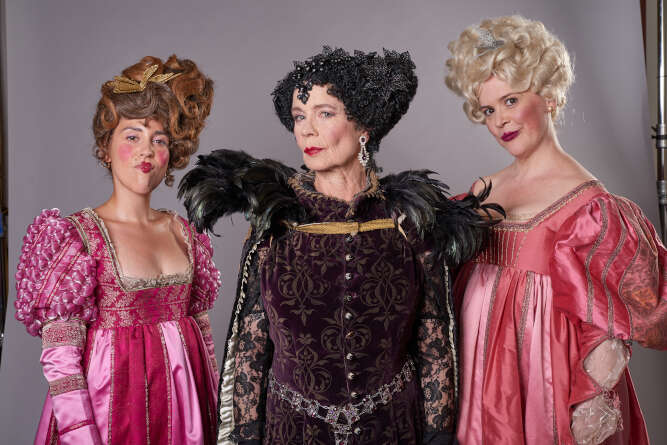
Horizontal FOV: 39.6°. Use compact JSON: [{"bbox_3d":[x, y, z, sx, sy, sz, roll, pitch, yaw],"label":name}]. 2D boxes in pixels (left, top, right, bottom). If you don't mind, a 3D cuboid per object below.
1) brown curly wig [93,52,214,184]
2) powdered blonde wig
[{"bbox_3d":[-0.402,-0.231,2.080,0.240,0.275,0.260,5,1,-29],"label":"brown curly wig"},{"bbox_3d":[0.393,-0.347,2.090,0.250,0.250,0.265,-22,-4,38],"label":"powdered blonde wig"}]

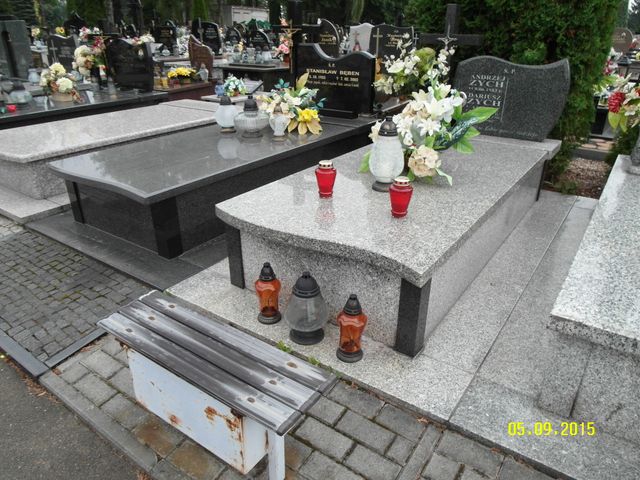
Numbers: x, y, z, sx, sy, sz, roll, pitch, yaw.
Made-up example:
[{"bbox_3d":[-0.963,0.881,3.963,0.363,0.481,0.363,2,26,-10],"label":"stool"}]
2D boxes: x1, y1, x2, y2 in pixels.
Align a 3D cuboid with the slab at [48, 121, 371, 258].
[{"bbox_3d":[-0.591,-0.608,3.527,1.060,0.420,2.540,17,31,30],"label":"slab"}]

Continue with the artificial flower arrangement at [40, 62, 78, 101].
[{"bbox_3d":[-2.941,-1.780,5.000,0.380,0.400,0.340,17,31,30],"label":"artificial flower arrangement"}]

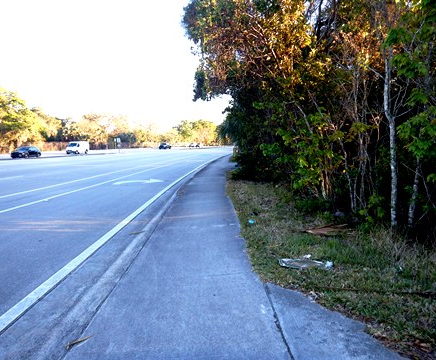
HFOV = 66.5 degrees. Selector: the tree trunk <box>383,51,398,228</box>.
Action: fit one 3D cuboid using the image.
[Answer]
[{"bbox_3d":[3.103,-0.671,5.976,0.160,3.210,0.140,-6,6,1],"label":"tree trunk"}]

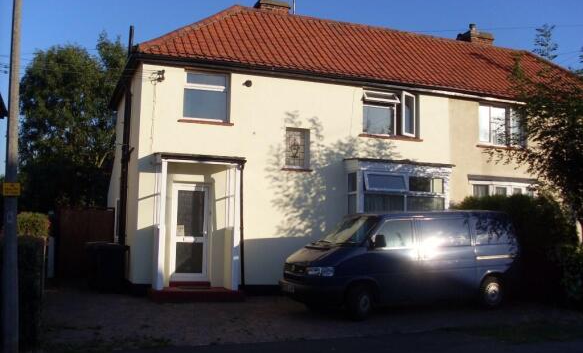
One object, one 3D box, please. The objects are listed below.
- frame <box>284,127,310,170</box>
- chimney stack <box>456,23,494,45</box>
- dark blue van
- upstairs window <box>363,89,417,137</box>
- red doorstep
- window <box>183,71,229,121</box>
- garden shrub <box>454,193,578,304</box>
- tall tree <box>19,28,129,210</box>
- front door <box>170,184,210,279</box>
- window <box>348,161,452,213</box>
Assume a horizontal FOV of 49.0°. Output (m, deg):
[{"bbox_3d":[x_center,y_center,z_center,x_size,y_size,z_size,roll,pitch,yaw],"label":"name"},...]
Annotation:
[{"bbox_3d":[0.130,-0.647,14.651,0.619,0.875,0.140,3,-6,-20],"label":"frame"},{"bbox_3d":[5.737,-4.215,20.122,0.887,0.808,0.788,3,-6,-20],"label":"chimney stack"},{"bbox_3d":[2.130,1.620,12.360,4.720,1.940,1.870,4,-6,-26],"label":"dark blue van"},{"bbox_3d":[2.426,-1.514,15.537,1.528,1.122,0.220,3,-6,-20],"label":"upstairs window"},{"bbox_3d":[-1.983,2.386,12.876,1.833,0.197,1.182,3,-6,-20],"label":"red doorstep"},{"bbox_3d":[-1.853,-1.741,14.008,1.063,1.129,0.140,3,-6,-20],"label":"window"},{"bbox_3d":[5.028,1.620,14.300,2.400,2.500,2.300,3,-6,-20],"label":"garden shrub"},{"bbox_3d":[-8.817,-1.016,26.000,4.800,9.300,4.800,3,-6,-20],"label":"tall tree"},{"bbox_3d":[-2.146,1.177,13.597,0.855,2.081,0.100,3,-6,-20],"label":"front door"},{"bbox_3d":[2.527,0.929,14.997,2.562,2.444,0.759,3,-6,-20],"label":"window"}]

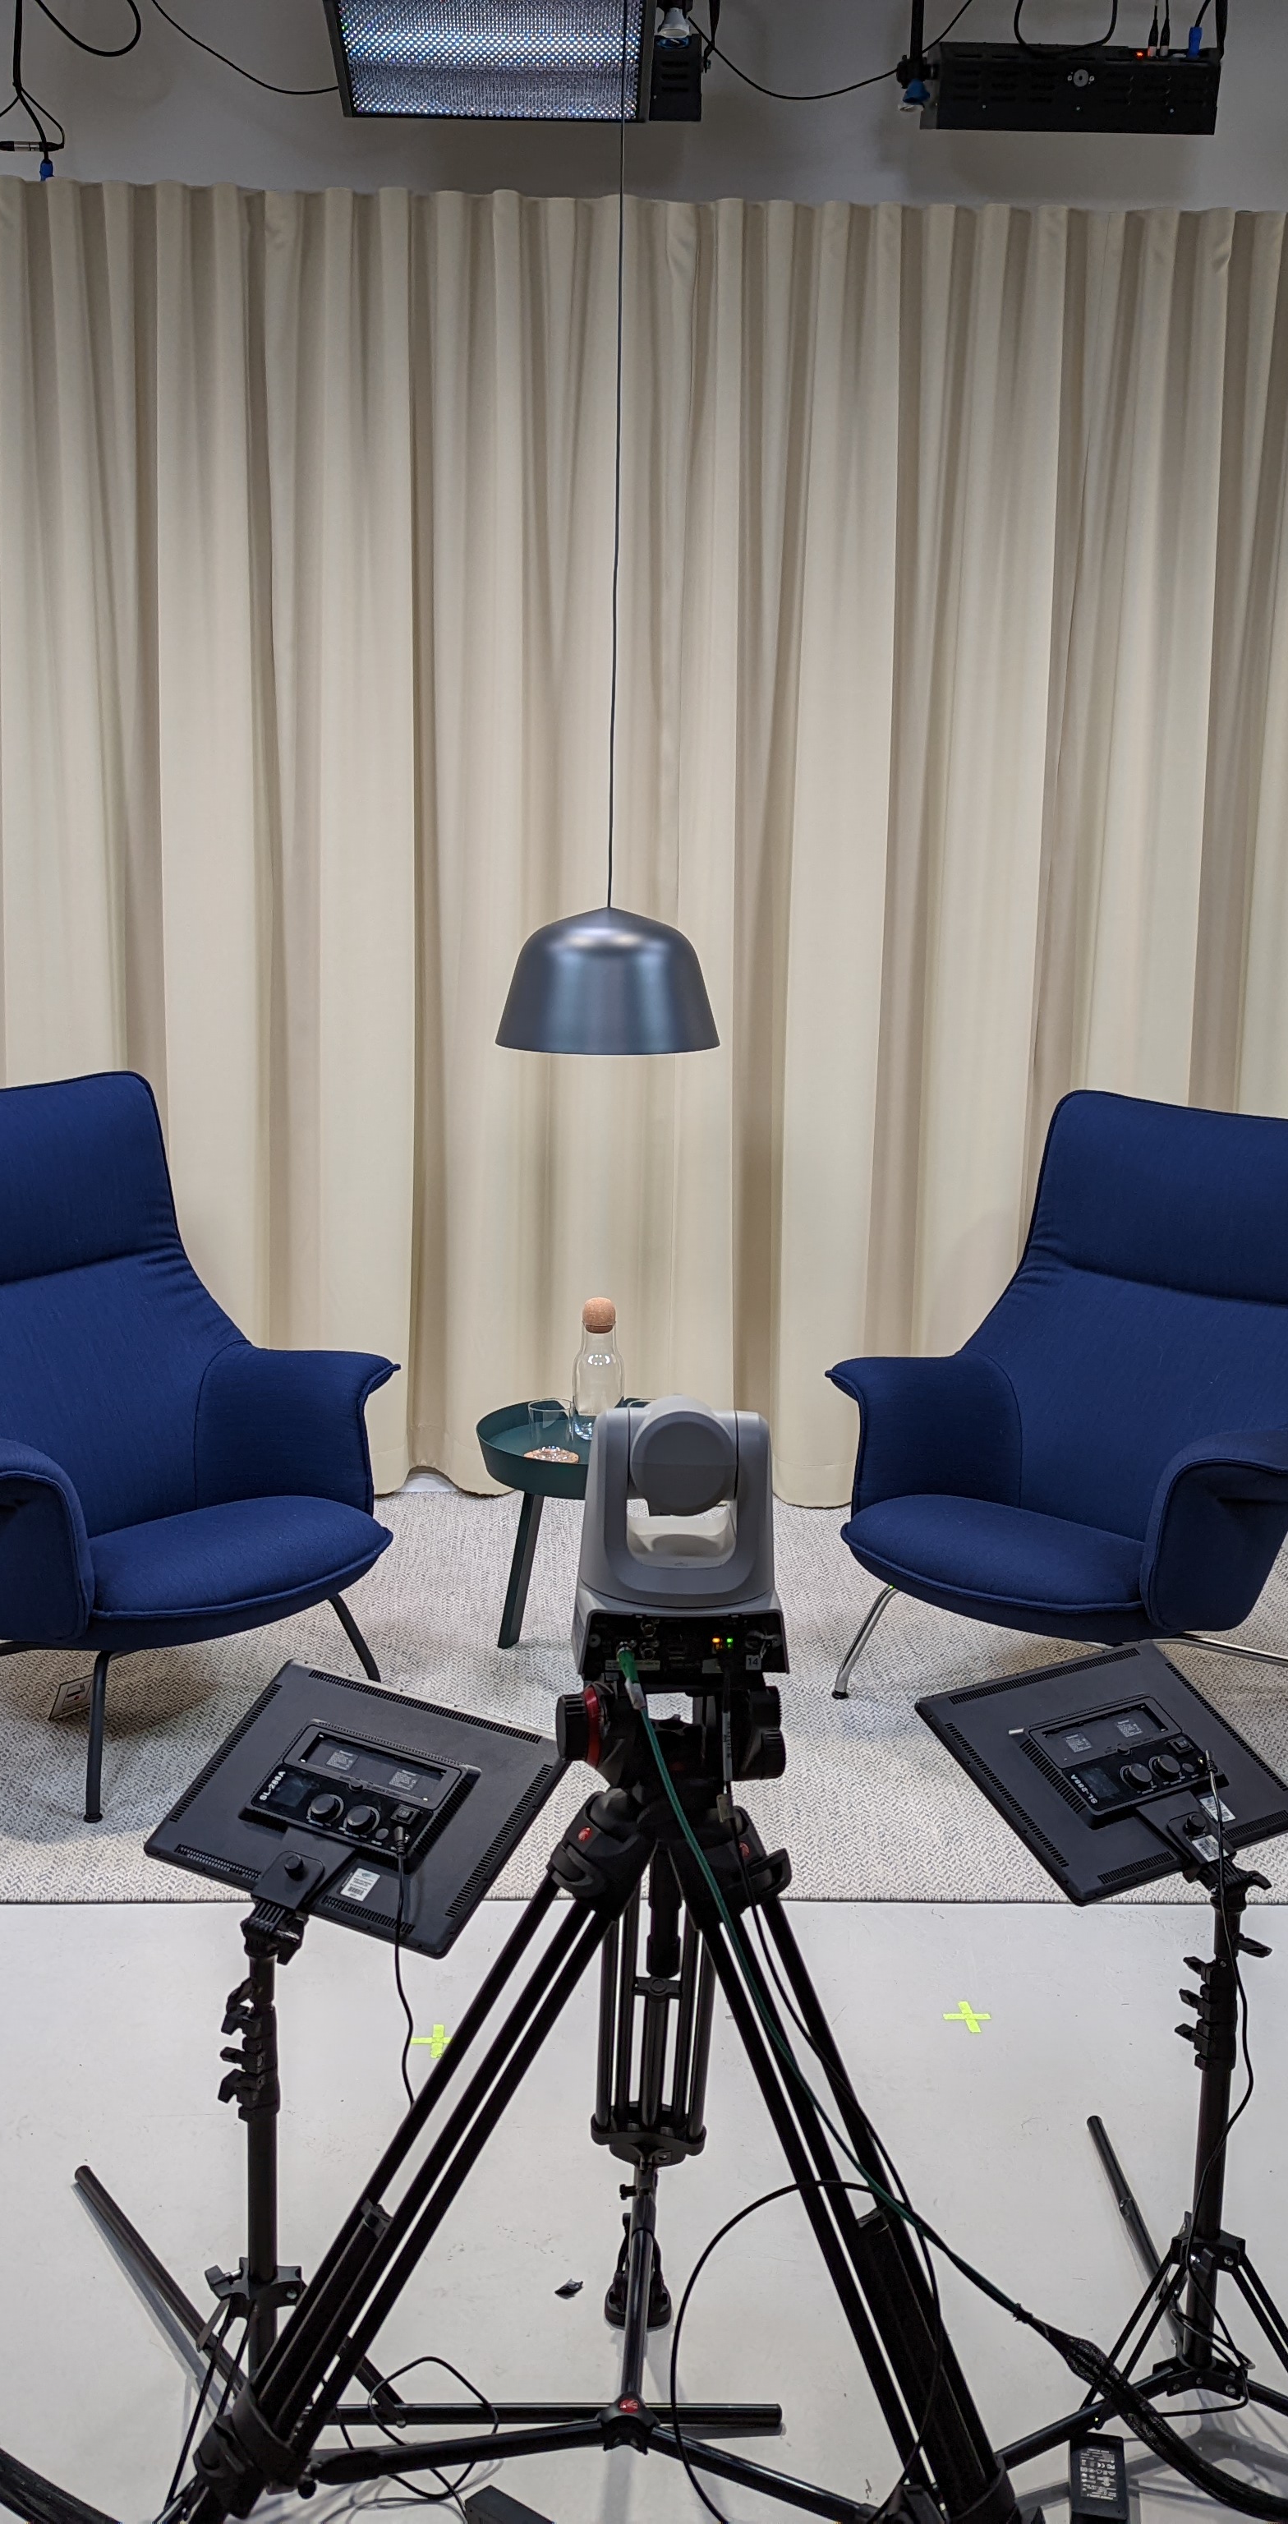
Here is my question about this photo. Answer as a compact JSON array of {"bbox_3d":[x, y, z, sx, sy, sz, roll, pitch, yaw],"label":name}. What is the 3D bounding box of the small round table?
[{"bbox_3d":[-0.086,0.529,4.247,0.440,0.460,0.440,1,11,0],"label":"small round table"}]

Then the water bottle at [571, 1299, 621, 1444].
[{"bbox_3d":[-0.083,0.188,4.270,0.090,0.262,0.090,1,11,0],"label":"water bottle"}]

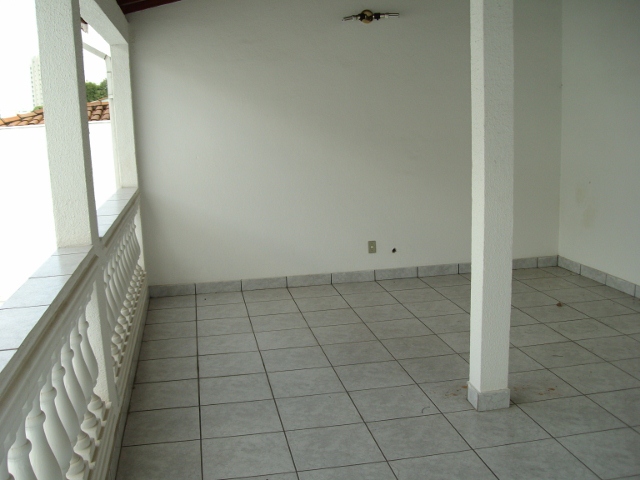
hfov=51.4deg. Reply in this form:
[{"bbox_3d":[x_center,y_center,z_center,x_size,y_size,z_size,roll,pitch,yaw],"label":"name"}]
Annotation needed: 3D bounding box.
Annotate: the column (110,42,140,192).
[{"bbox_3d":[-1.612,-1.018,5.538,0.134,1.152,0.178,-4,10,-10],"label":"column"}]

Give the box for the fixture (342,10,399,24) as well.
[{"bbox_3d":[0.446,-1.937,5.794,0.503,0.117,0.124,-4,10,-10],"label":"fixture"}]

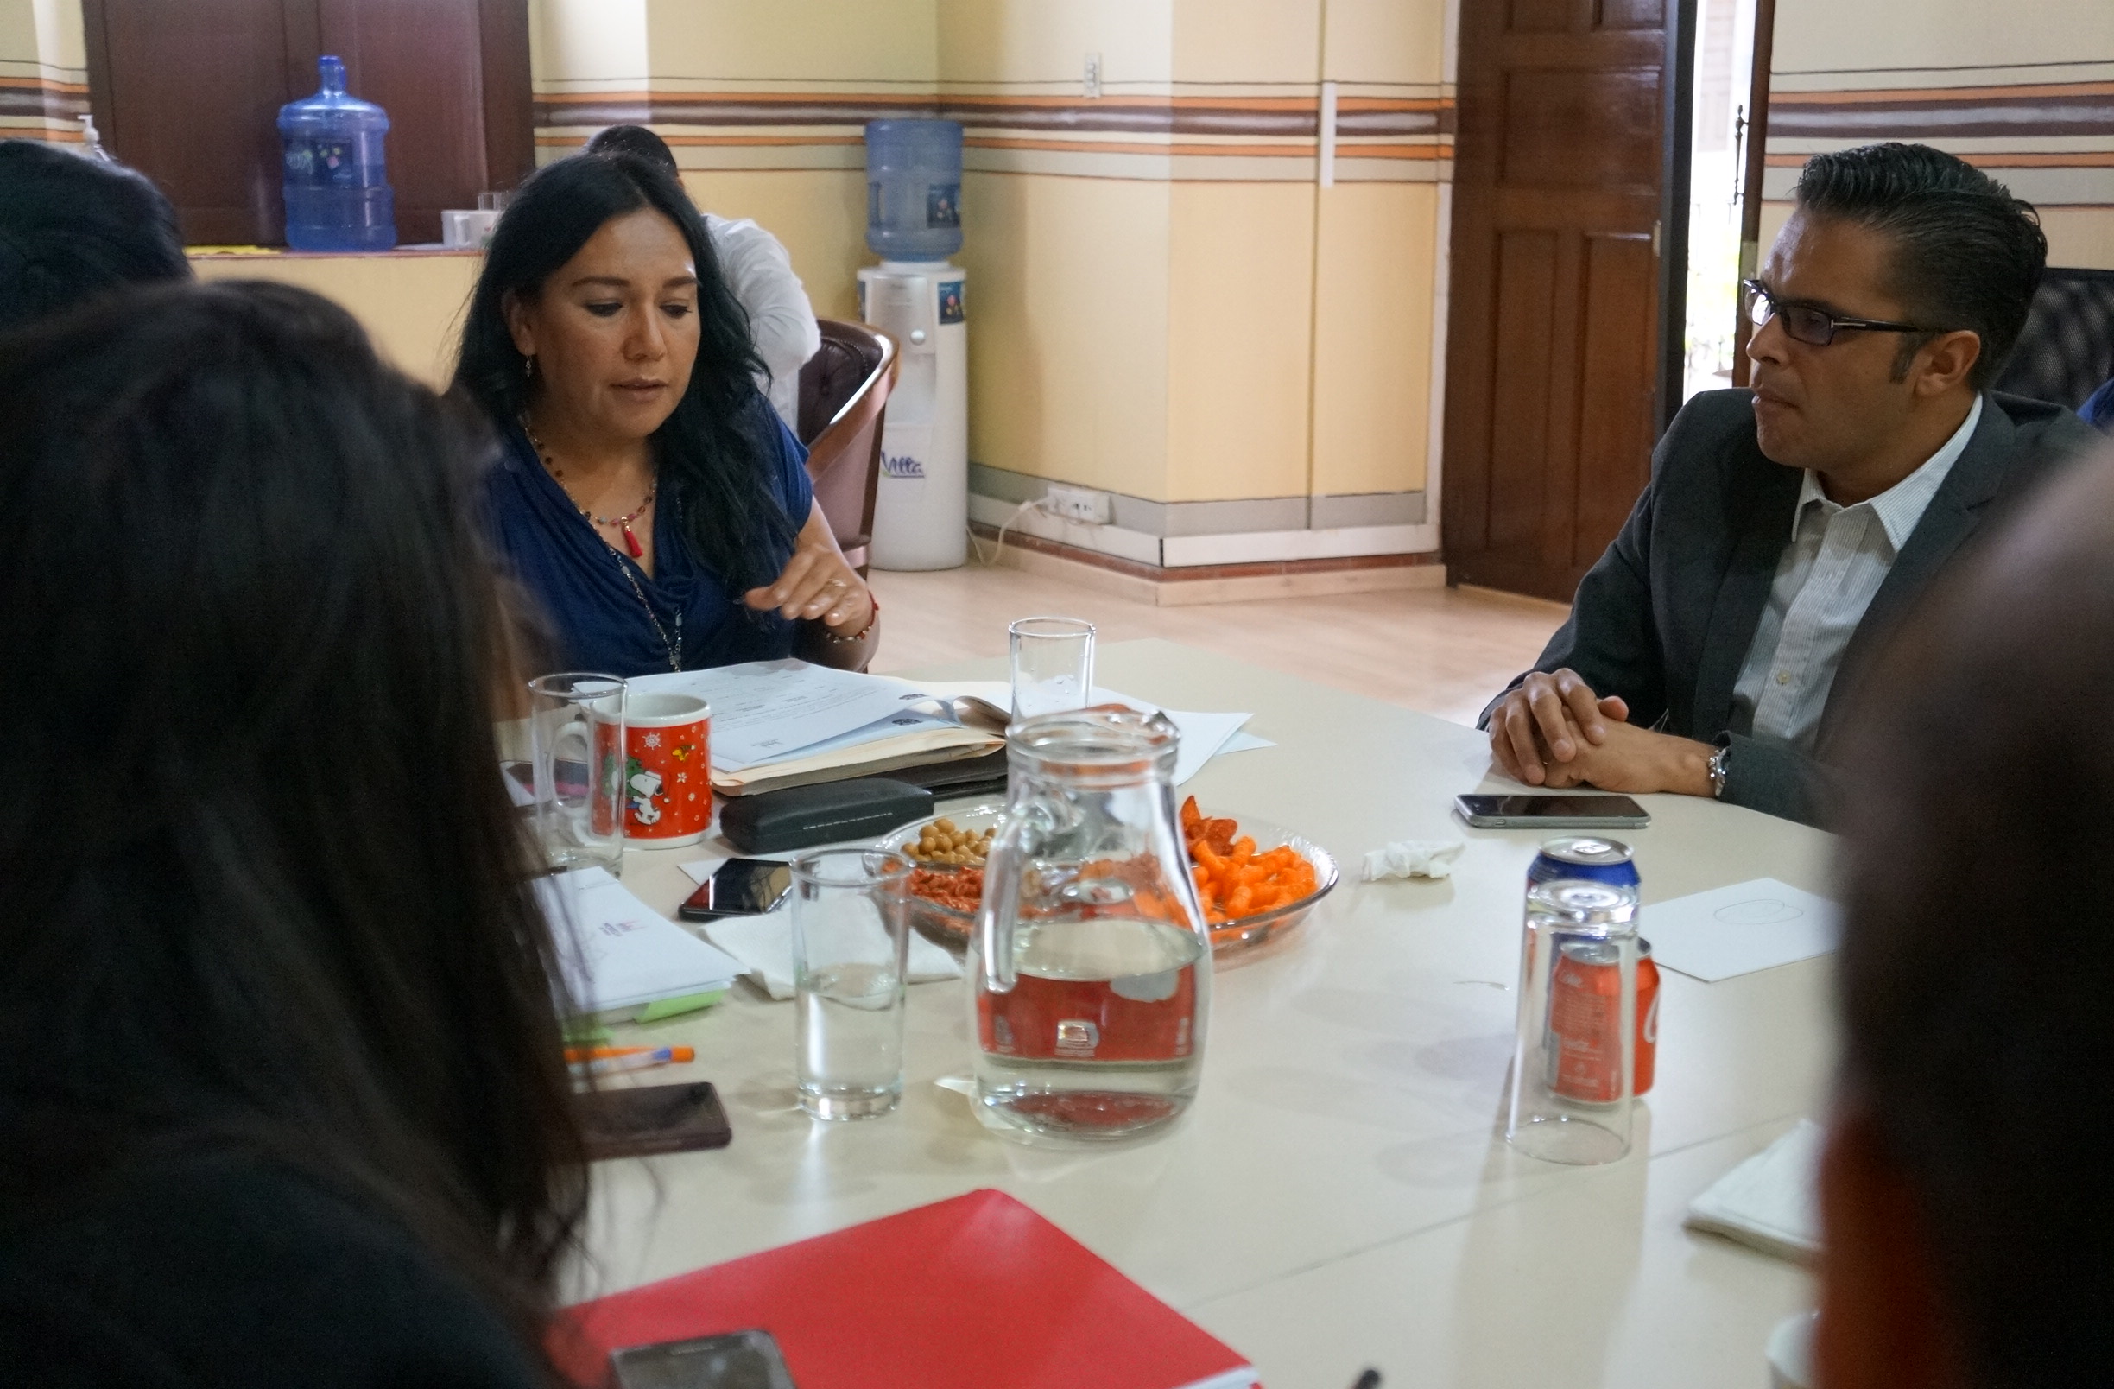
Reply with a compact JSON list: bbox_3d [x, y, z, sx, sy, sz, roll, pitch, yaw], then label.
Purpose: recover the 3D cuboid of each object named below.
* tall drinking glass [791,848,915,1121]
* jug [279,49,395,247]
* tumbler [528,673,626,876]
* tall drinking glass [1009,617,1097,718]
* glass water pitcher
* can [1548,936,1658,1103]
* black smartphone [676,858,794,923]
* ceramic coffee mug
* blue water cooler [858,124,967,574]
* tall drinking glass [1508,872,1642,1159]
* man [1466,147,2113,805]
[{"bbox_3d":[-0.111,0.161,1.392,0.068,0.137,0.068,0,14,0],"label":"tall drinking glass"},{"bbox_3d":[-1.809,-1.362,6.344,0.273,0.475,0.273,0,13,0],"label":"jug"},{"bbox_3d":[-0.340,0.060,1.805,0.068,0.137,0.068,0,14,0],"label":"tumbler"},{"bbox_3d":[-0.003,0.014,1.997,0.068,0.137,0.068,0,14,0],"label":"tall drinking glass"},{"bbox_3d":[0.013,0.127,1.391,0.137,0.217,0.156,10,17,37],"label":"glass water pitcher"},{"bbox_3d":[0.310,0.184,1.441,0.066,0.086,0.066,0,13,0],"label":"can"},{"bbox_3d":[-0.216,0.138,1.759,0.060,0.009,0.121,2,14,8],"label":"black smartphone"},{"bbox_3d":[-0.328,0.060,1.935,0.127,0.097,0.091,0,13,0],"label":"ceramic coffee mug"},{"bbox_3d":[-0.409,-1.005,7.258,0.310,1.270,0.320,2,13,8],"label":"blue water cooler"},{"bbox_3d":[0.280,0.175,1.359,0.067,0.141,0.067,0,13,0],"label":"tall drinking glass"},{"bbox_3d":[0.685,0.154,2.221,0.700,1.250,0.570,-10,17,-36],"label":"man"}]

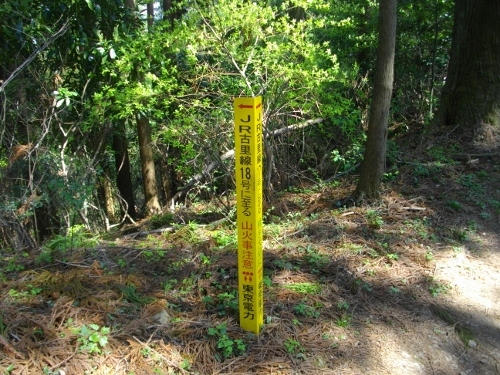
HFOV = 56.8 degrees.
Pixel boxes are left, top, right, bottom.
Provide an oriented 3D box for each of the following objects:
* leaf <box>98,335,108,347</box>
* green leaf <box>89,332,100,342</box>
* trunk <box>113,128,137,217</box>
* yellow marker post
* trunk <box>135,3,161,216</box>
[{"bbox_3d":[-0.639,0.669,2.020,0.045,0.020,0.055,-1,19,0],"label":"leaf"},{"bbox_3d":[-0.682,0.659,2.030,0.048,0.020,0.055,-1,19,0],"label":"green leaf"},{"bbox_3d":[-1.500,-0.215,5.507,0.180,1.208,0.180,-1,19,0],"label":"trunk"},{"bbox_3d":[0.004,0.144,1.954,0.082,1.041,0.082,6,20,20],"label":"yellow marker post"},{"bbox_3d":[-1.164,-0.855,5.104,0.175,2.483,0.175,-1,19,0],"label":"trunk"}]

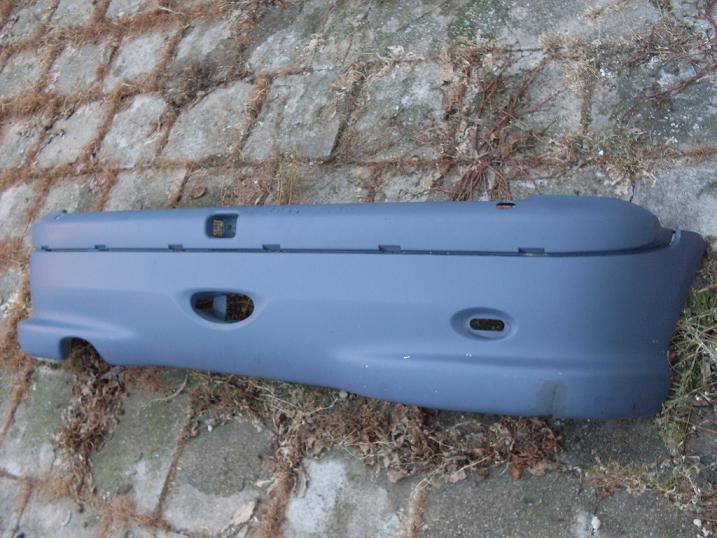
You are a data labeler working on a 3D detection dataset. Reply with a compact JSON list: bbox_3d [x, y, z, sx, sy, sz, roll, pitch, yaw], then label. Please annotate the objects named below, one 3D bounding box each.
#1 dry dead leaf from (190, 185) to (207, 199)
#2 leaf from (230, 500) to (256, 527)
[{"bbox_3d":[-0.390,-0.186,1.923,0.050,0.012,0.036,-11,59,29],"label":"dry dead leaf"},{"bbox_3d":[-0.213,0.453,1.450,0.065,0.012,0.030,-43,49,7],"label":"leaf"}]

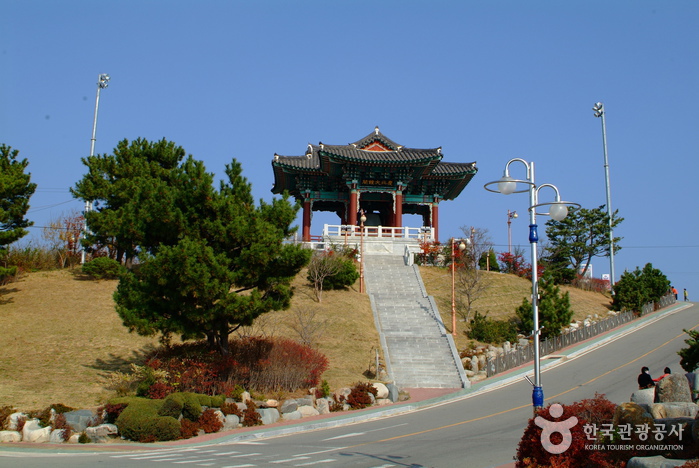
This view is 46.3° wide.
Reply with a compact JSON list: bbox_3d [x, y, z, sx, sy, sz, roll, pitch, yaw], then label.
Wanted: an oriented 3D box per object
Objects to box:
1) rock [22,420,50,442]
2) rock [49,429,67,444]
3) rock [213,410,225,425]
[{"bbox_3d":[-11.692,7.378,30.500,1.004,0.822,0.850,0,-12,0],"label":"rock"},{"bbox_3d":[-11.015,7.639,30.800,0.599,0.591,0.600,5,-14,-18],"label":"rock"},{"bbox_3d":[-5.182,7.259,32.300,0.456,0.554,0.500,0,-12,0],"label":"rock"}]

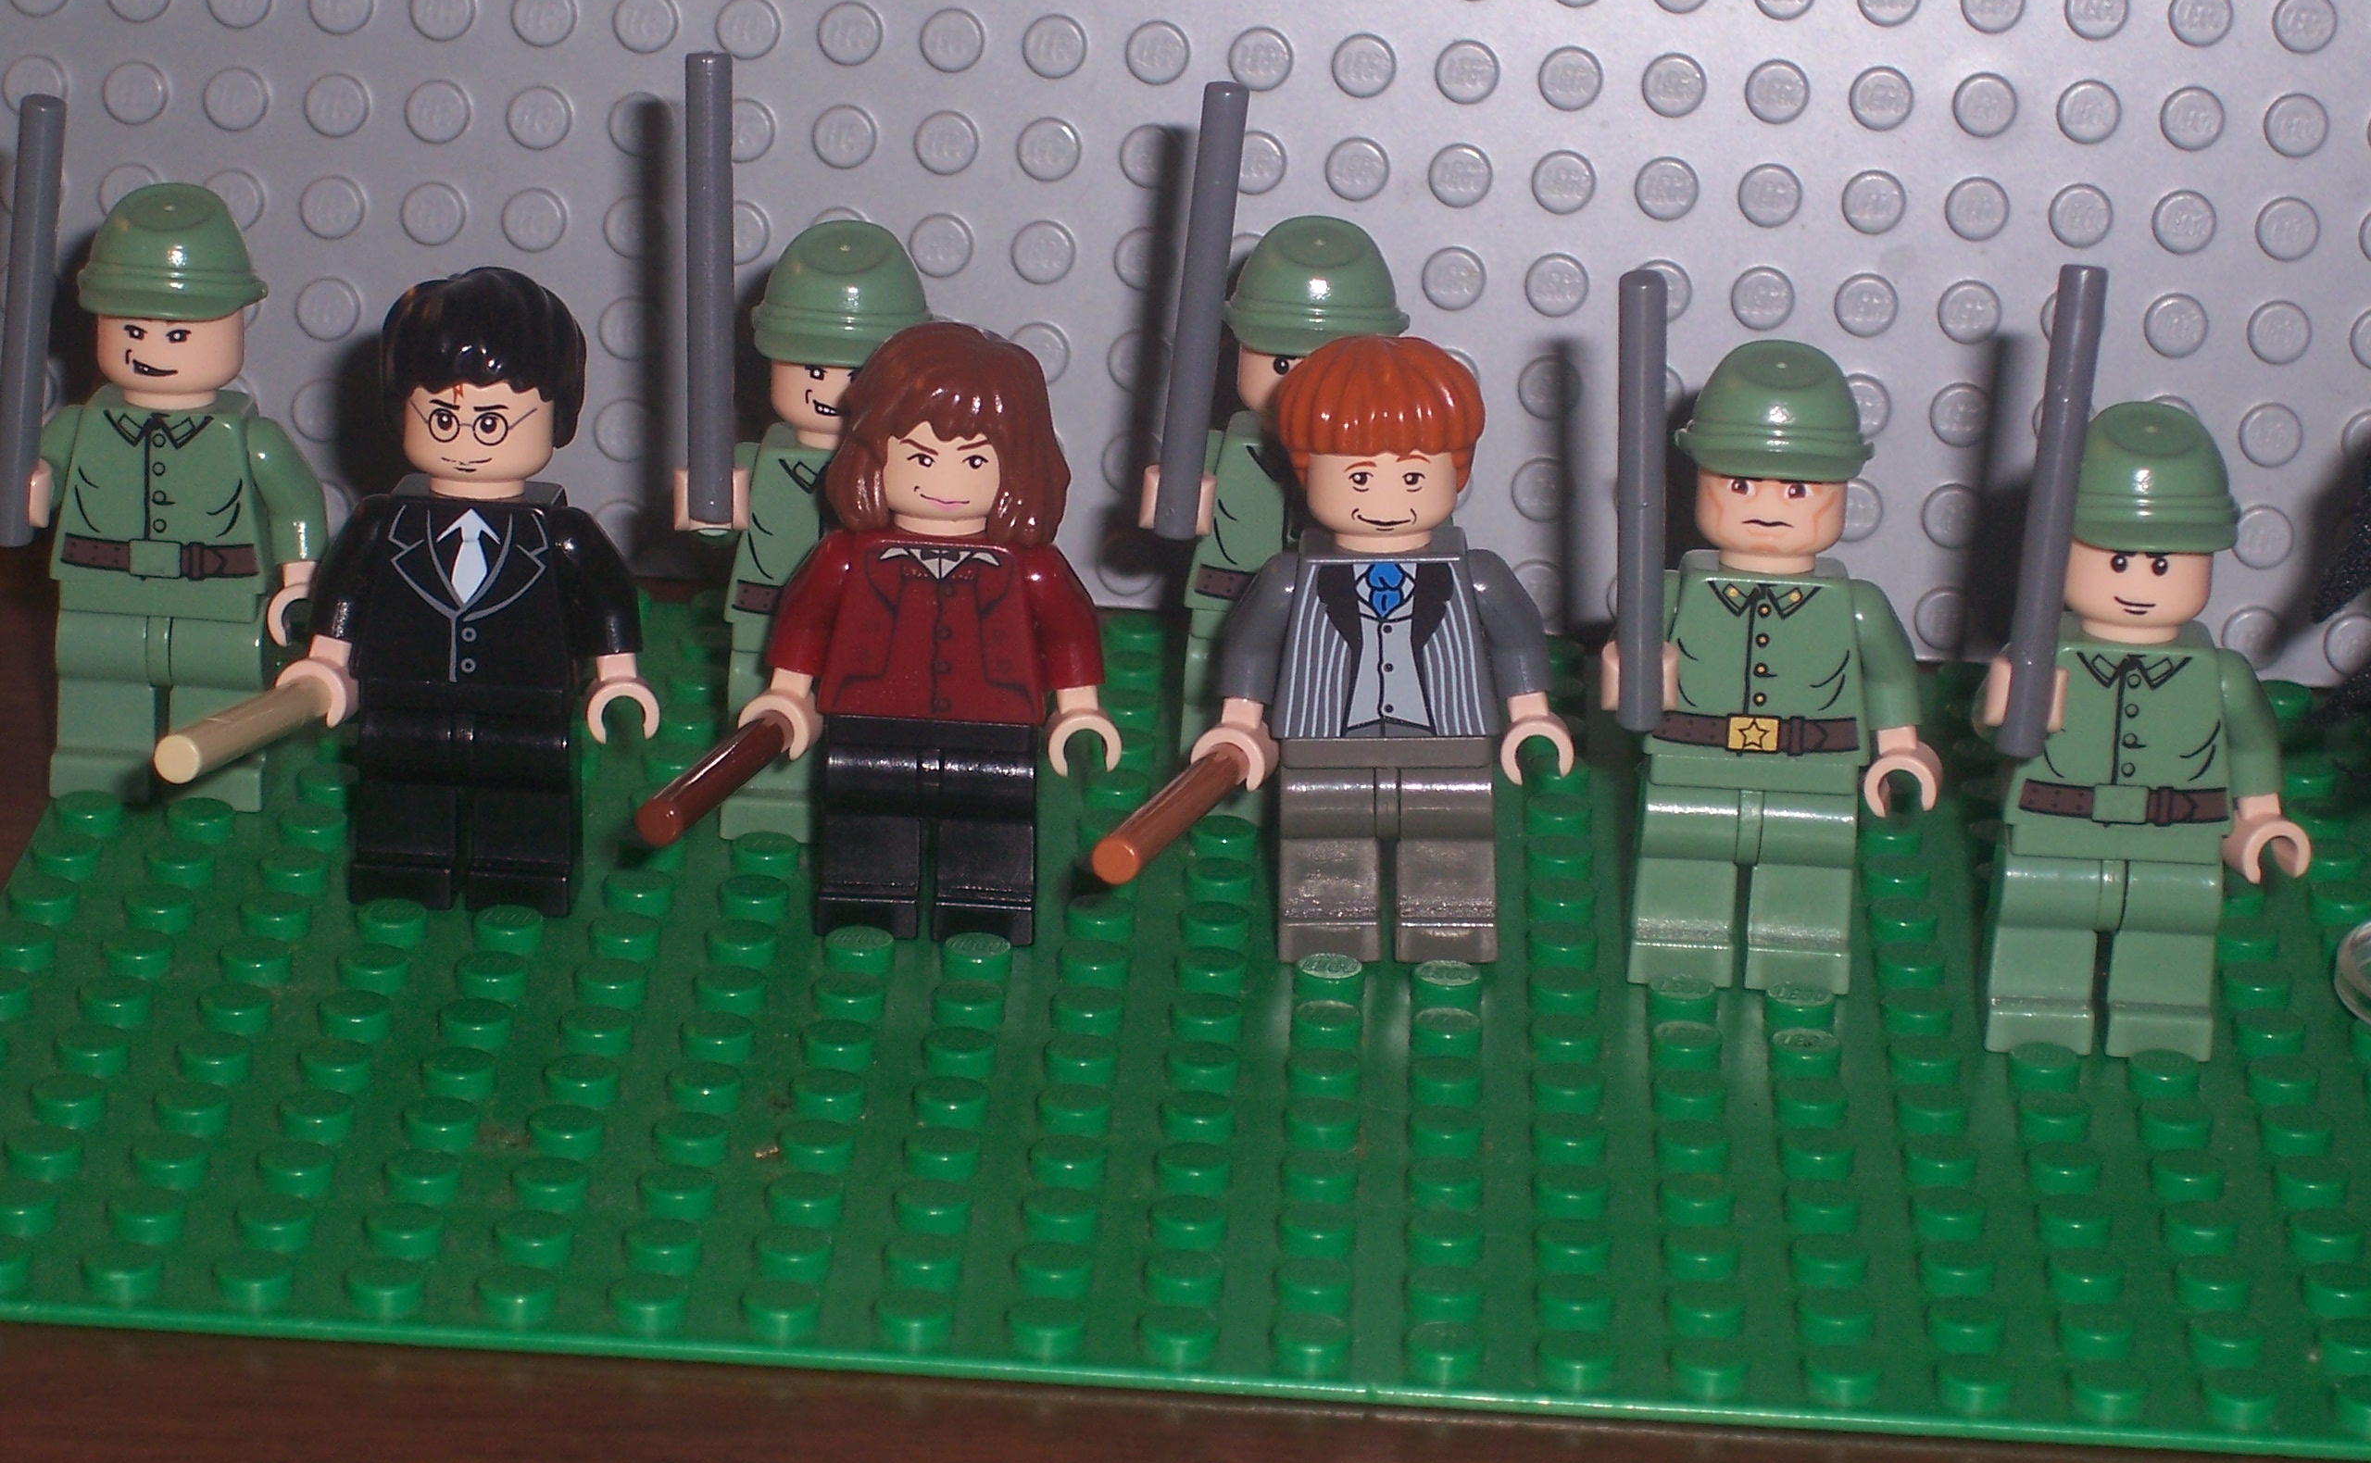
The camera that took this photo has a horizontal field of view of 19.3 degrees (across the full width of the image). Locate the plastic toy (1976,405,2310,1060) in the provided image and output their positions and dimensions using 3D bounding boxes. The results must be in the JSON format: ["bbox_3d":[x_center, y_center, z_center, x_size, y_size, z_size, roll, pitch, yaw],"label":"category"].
[{"bbox_3d":[0.063,0.001,0.465,0.024,0.044,0.020,3,21,1],"label":"plastic toy"}]

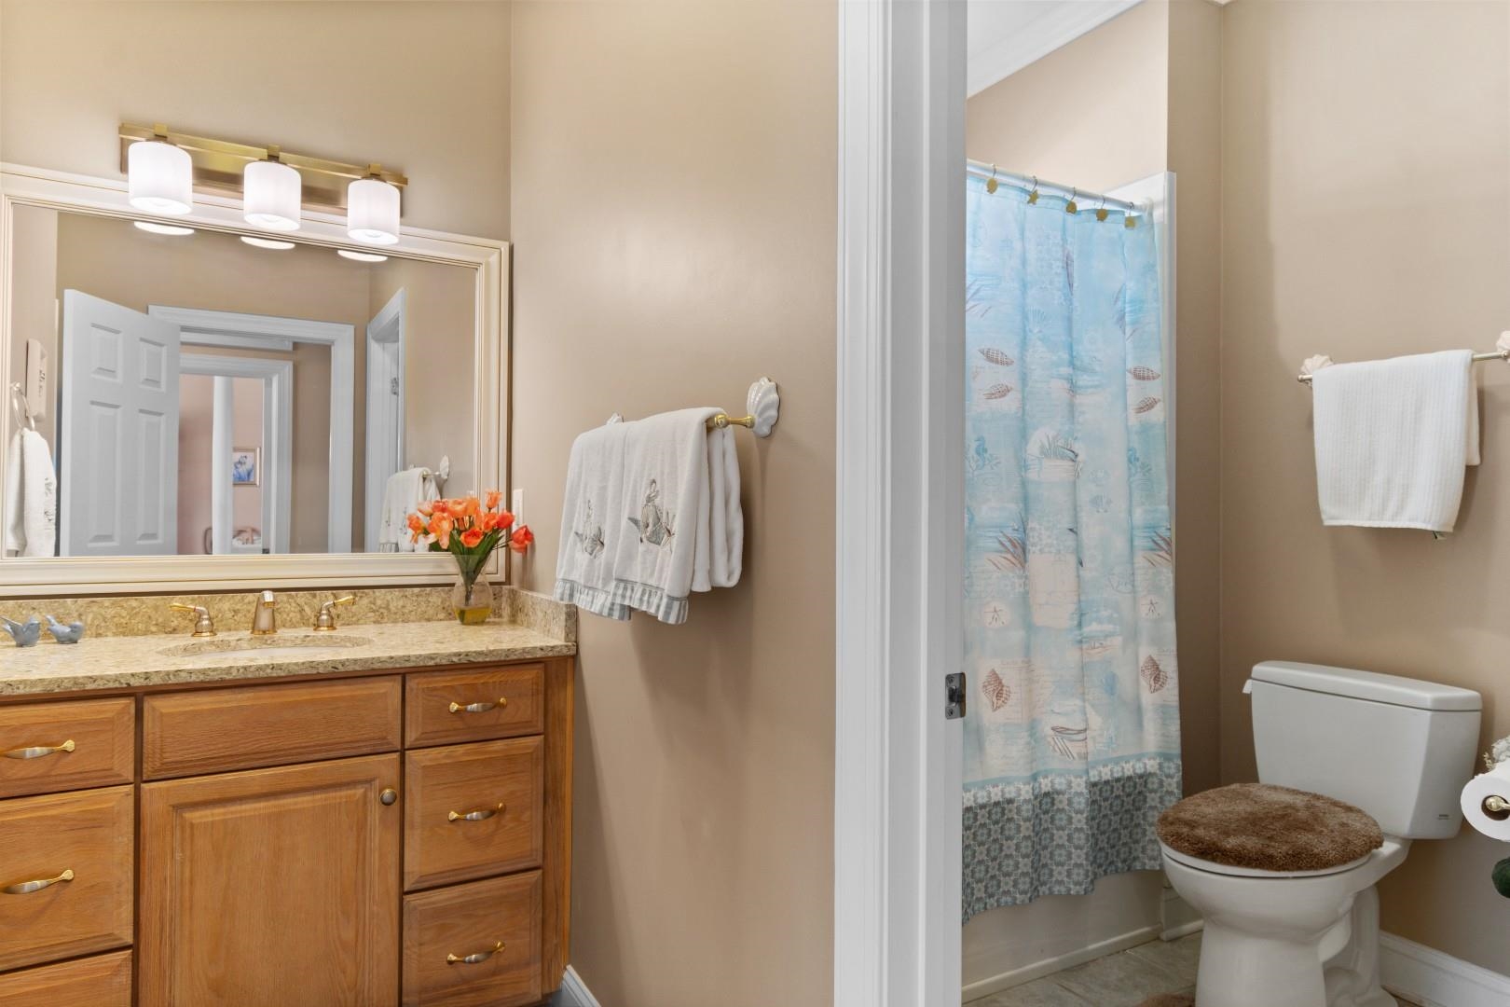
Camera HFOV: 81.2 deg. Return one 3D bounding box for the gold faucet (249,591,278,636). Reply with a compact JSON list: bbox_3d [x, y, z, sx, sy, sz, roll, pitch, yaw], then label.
[{"bbox_3d":[-1.165,0.259,2.096,0.054,0.113,0.145,1,-1,-30],"label":"gold faucet"}]

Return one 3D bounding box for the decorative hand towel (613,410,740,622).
[{"bbox_3d":[-0.129,0.018,1.355,0.120,0.312,0.295,1,-1,-30],"label":"decorative hand towel"}]

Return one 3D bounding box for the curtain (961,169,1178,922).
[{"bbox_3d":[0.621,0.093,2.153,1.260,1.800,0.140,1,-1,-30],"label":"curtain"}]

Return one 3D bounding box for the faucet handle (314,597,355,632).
[{"bbox_3d":[-1.054,0.275,2.212,0.092,0.085,0.054,1,-1,-30],"label":"faucet handle"}]

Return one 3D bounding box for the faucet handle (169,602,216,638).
[{"bbox_3d":[-1.317,0.271,2.067,0.092,0.086,0.054,1,-1,-30],"label":"faucet handle"}]

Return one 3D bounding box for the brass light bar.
[{"bbox_3d":[-1.192,-0.812,2.180,0.613,0.108,0.090,1,-1,-30],"label":"brass light bar"}]

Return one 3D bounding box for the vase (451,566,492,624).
[{"bbox_3d":[-0.756,0.231,2.360,0.106,0.180,0.106,1,-1,-30],"label":"vase"}]

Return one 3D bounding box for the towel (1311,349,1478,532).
[{"bbox_3d":[1.521,-0.141,2.116,0.090,0.410,0.345,1,-1,-30],"label":"towel"}]

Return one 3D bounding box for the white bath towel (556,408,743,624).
[{"bbox_3d":[-0.194,0.021,1.474,0.120,0.318,0.560,1,-1,-30],"label":"white bath towel"}]

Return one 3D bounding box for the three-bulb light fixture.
[{"bbox_3d":[-1.173,-0.771,2.145,0.610,0.188,0.168,1,-1,-30],"label":"three-bulb light fixture"}]

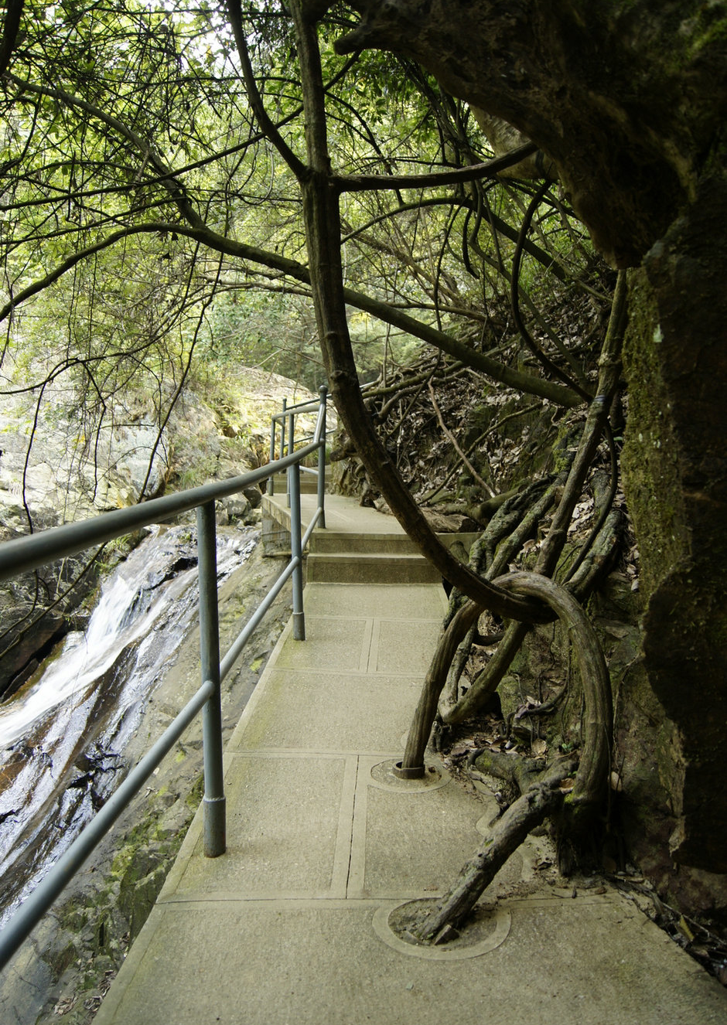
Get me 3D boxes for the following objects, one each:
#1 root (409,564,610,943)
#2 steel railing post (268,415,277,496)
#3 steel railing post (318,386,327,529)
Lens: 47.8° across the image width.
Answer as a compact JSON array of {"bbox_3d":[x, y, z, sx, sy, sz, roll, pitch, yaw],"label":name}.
[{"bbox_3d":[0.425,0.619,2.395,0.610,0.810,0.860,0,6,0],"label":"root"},{"bbox_3d":[-1.158,-0.712,10.338,0.062,1.020,0.062,0,6,0],"label":"steel railing post"},{"bbox_3d":[-0.354,-0.476,7.116,0.072,1.230,0.072,0,6,0],"label":"steel railing post"}]

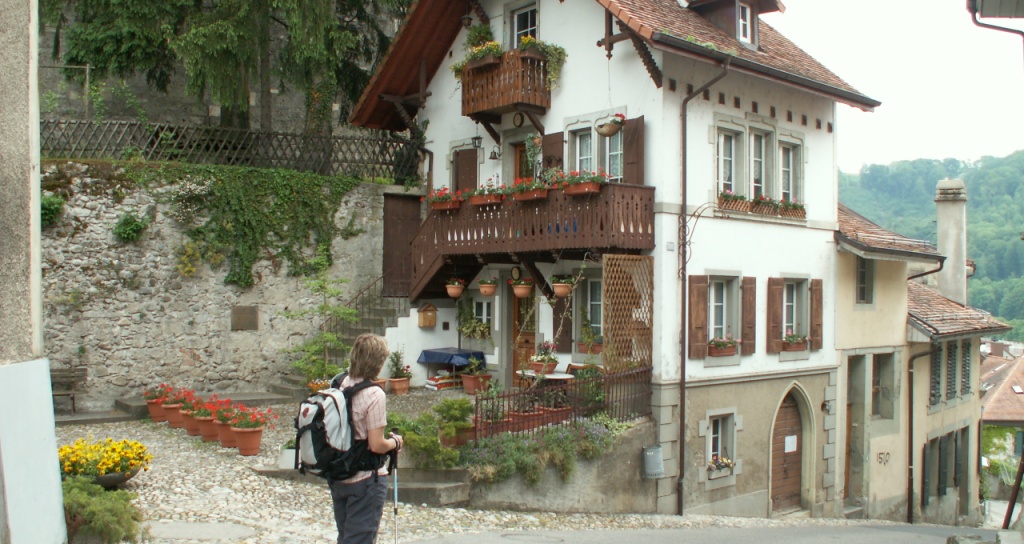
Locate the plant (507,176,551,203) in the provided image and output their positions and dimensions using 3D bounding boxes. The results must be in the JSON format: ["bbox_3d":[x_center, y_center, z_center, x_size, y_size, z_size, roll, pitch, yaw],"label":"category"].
[{"bbox_3d":[0.287,-1.343,16.961,0.270,0.350,0.780,1,-2,-39],"label":"plant"}]

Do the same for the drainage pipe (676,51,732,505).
[{"bbox_3d":[3.084,0.286,16.637,0.989,7.300,0.140,-1,-2,44],"label":"drainage pipe"}]

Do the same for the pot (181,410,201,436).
[{"bbox_3d":[-4.008,1.897,13.060,0.365,0.310,0.365,1,-1,-17],"label":"pot"}]

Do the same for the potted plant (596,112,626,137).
[{"bbox_3d":[1.490,-2.216,15.665,0.470,0.380,0.430,0,-1,5],"label":"potted plant"}]

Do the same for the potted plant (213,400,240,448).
[{"bbox_3d":[-3.326,1.778,12.124,0.460,0.530,0.460,1,-1,-15],"label":"potted plant"}]

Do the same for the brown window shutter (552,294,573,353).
[{"bbox_3d":[0.907,0.766,18.237,0.050,1.360,0.510,1,-2,-39],"label":"brown window shutter"}]

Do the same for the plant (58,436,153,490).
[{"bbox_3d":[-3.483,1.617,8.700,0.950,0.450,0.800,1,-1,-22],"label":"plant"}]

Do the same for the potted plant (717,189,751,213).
[{"bbox_3d":[3.856,-1.228,17.901,0.230,0.320,0.880,-1,-2,44],"label":"potted plant"}]

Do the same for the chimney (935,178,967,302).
[{"bbox_3d":[12.324,-0.812,29.000,0.840,3.600,0.780,0,-1,28],"label":"chimney"}]

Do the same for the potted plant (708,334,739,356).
[{"bbox_3d":[3.623,1.268,17.735,0.250,0.340,0.900,-1,-2,43],"label":"potted plant"}]

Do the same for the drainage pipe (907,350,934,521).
[{"bbox_3d":[8.895,3.580,22.600,0.500,3.850,0.140,-1,-2,38],"label":"drainage pipe"}]

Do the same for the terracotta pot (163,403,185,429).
[{"bbox_3d":[-4.647,2.003,14.300,0.385,0.330,0.385,0,-1,0],"label":"terracotta pot"}]

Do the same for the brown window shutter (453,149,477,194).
[{"bbox_3d":[-0.931,-1.738,20.668,0.060,1.380,0.660,1,-2,-39],"label":"brown window shutter"}]

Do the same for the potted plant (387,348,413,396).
[{"bbox_3d":[-1.976,1.734,18.221,0.410,0.809,0.410,0,-1,0],"label":"potted plant"}]

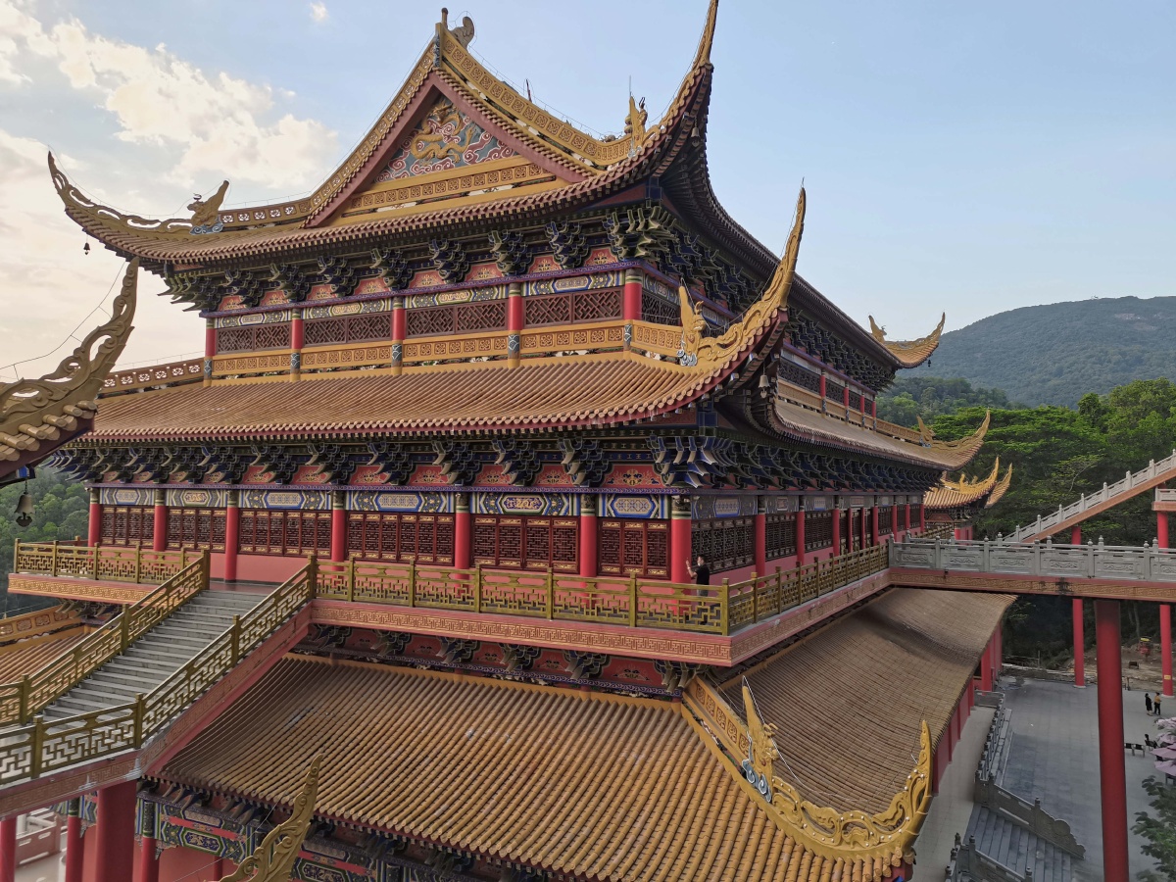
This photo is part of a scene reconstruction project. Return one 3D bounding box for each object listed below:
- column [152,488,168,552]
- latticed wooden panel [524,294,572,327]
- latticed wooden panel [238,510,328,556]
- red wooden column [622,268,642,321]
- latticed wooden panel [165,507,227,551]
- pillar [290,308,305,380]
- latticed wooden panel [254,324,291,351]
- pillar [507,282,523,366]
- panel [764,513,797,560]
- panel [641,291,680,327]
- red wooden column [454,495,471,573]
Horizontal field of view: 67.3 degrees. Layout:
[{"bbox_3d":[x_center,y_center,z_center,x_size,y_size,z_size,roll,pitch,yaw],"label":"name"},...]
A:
[{"bbox_3d":[-15.688,3.342,32.513,0.460,3.131,0.460,-1,-4,28],"label":"column"},{"bbox_3d":[-1.296,-4.138,28.237,1.882,1.019,0.098,-1,-4,28],"label":"latticed wooden panel"},{"bbox_3d":[-10.282,3.100,29.718,4.274,1.566,0.120,-1,-4,28],"label":"latticed wooden panel"},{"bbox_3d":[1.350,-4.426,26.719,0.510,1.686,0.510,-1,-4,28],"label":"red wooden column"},{"bbox_3d":[-13.905,3.157,31.445,3.381,1.529,0.098,-1,-4,28],"label":"latticed wooden panel"},{"bbox_3d":[-10.978,-3.633,33.255,0.412,2.793,0.412,-1,-4,28],"label":"pillar"},{"bbox_3d":[-12.130,-3.976,34.014,2.205,1.039,0.098,-1,-4,28],"label":"latticed wooden panel"},{"bbox_3d":[-2.353,-3.793,28.943,0.460,2.788,0.460,-1,-4,28],"label":"pillar"},{"bbox_3d":[6.760,3.324,31.044,0.098,1.568,4.410,-1,-4,28],"label":"panel"},{"bbox_3d":[2.373,-4.061,28.543,0.120,1.061,3.816,-1,-4,28],"label":"panel"},{"bbox_3d":[-3.687,3.081,26.133,0.460,3.095,0.460,0,-3,0],"label":"red wooden column"}]

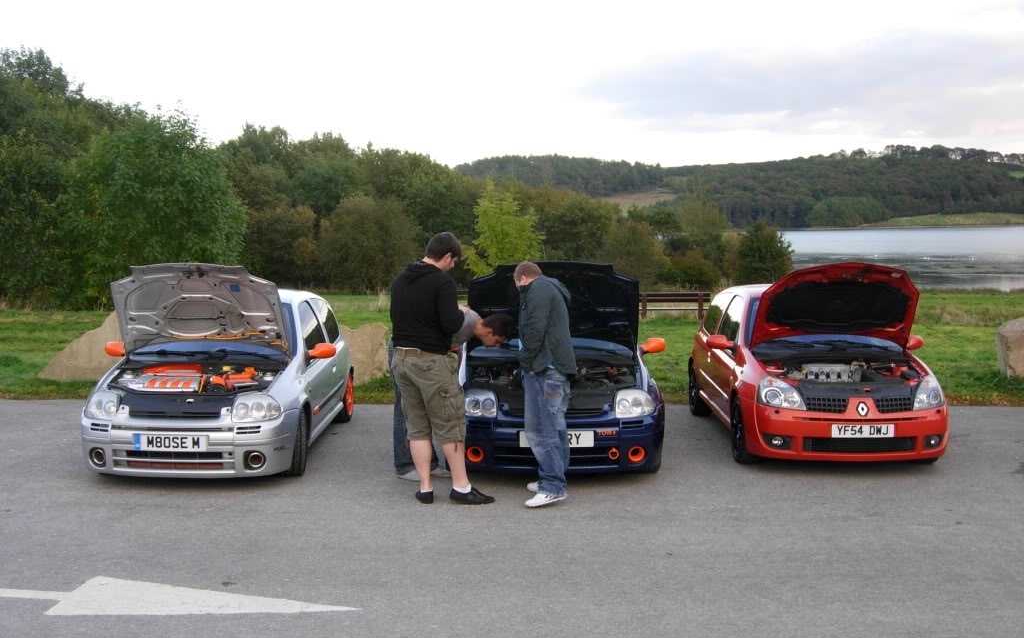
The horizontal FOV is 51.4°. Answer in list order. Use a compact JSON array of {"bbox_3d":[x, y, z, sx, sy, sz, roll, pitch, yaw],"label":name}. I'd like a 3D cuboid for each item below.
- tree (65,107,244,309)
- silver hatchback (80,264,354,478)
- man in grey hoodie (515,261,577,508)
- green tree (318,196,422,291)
[{"bbox_3d":[-11.047,-3.393,33.000,5.640,6.074,5.358,0,4,0],"label":"tree"},{"bbox_3d":[-2.395,0.341,9.261,1.750,1.600,3.800,0,4,-1],"label":"silver hatchback"},{"bbox_3d":[0.232,0.426,7.335,0.380,1.640,0.480,1,4,20],"label":"man in grey hoodie"},{"bbox_3d":[-5.714,-3.029,43.000,4.199,3.917,3.989,0,4,0],"label":"green tree"}]

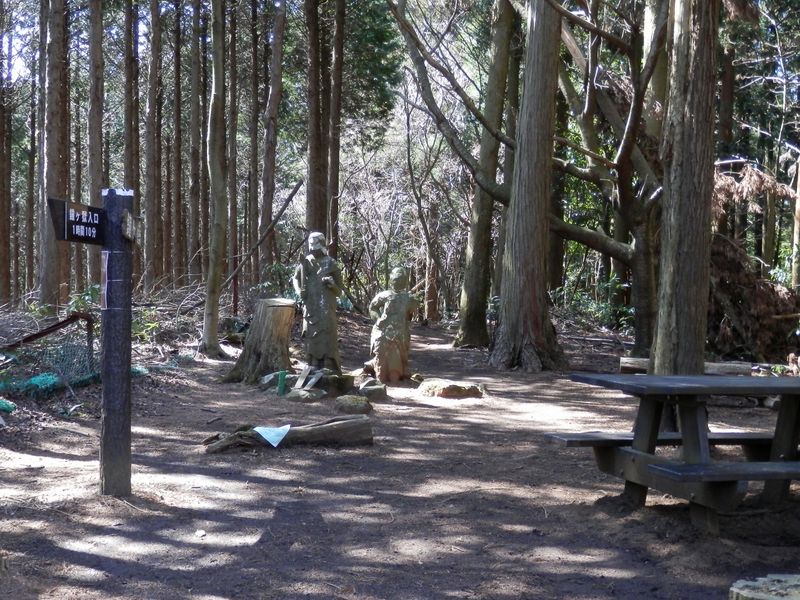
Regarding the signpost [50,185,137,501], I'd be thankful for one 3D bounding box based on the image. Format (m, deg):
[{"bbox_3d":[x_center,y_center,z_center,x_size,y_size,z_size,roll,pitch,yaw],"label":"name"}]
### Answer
[{"bbox_3d":[-1.550,0.225,5.700,0.180,1.610,0.740,1,0,16],"label":"signpost"}]

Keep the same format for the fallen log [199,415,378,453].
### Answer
[{"bbox_3d":[-0.785,0.940,7.980,1.180,0.220,0.300,1,0,-19],"label":"fallen log"}]

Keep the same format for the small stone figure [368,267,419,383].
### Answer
[{"bbox_3d":[-0.080,0.285,13.600,0.570,1.370,0.420,1,0,-7],"label":"small stone figure"}]

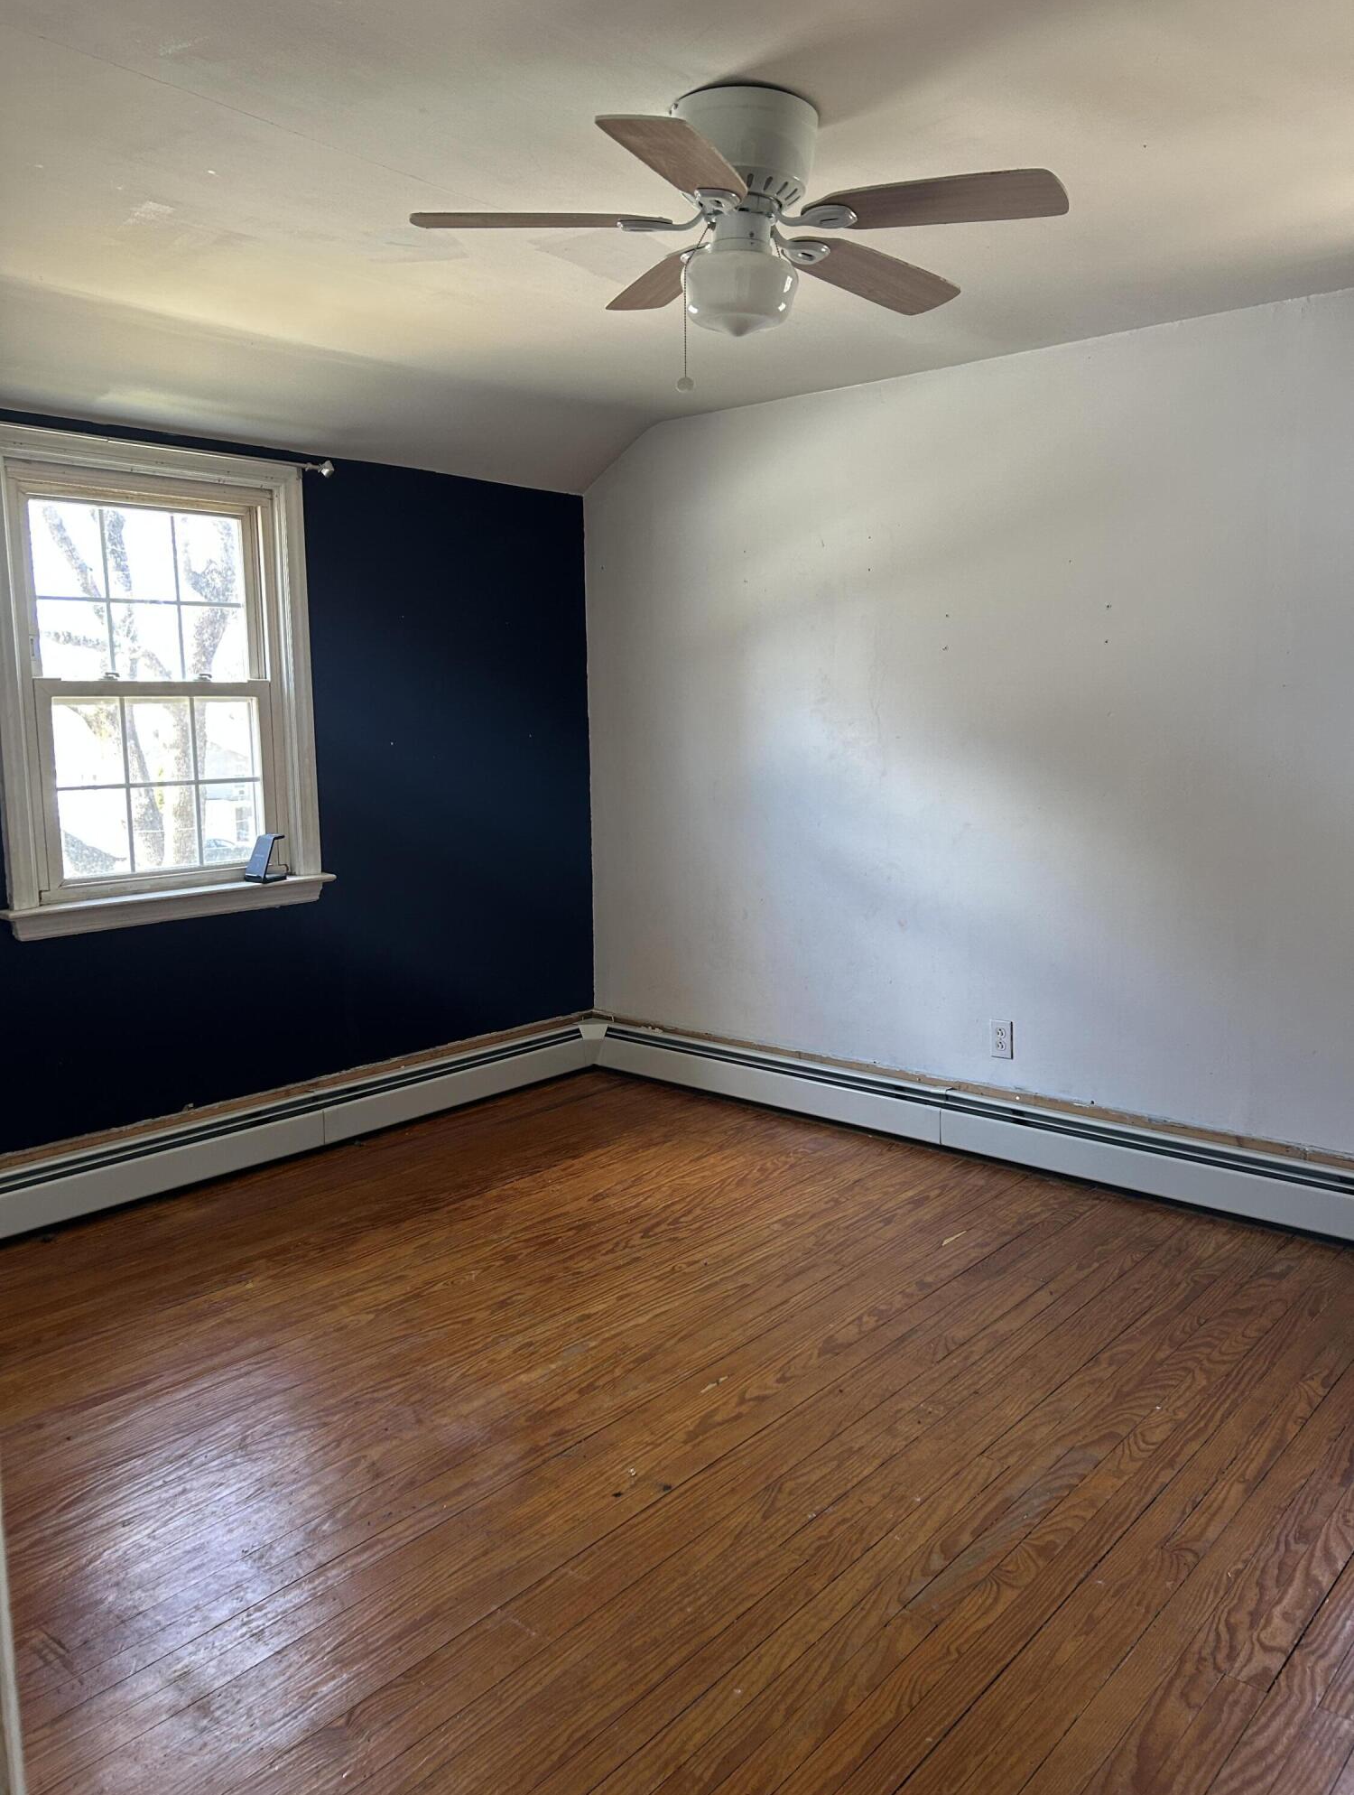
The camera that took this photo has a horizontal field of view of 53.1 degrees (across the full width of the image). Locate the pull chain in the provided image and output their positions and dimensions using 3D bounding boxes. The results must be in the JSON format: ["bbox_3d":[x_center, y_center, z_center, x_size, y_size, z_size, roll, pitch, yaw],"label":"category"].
[{"bbox_3d":[0.029,-0.975,2.247,0.060,0.268,0.034,-3,8,-17],"label":"pull chain"}]

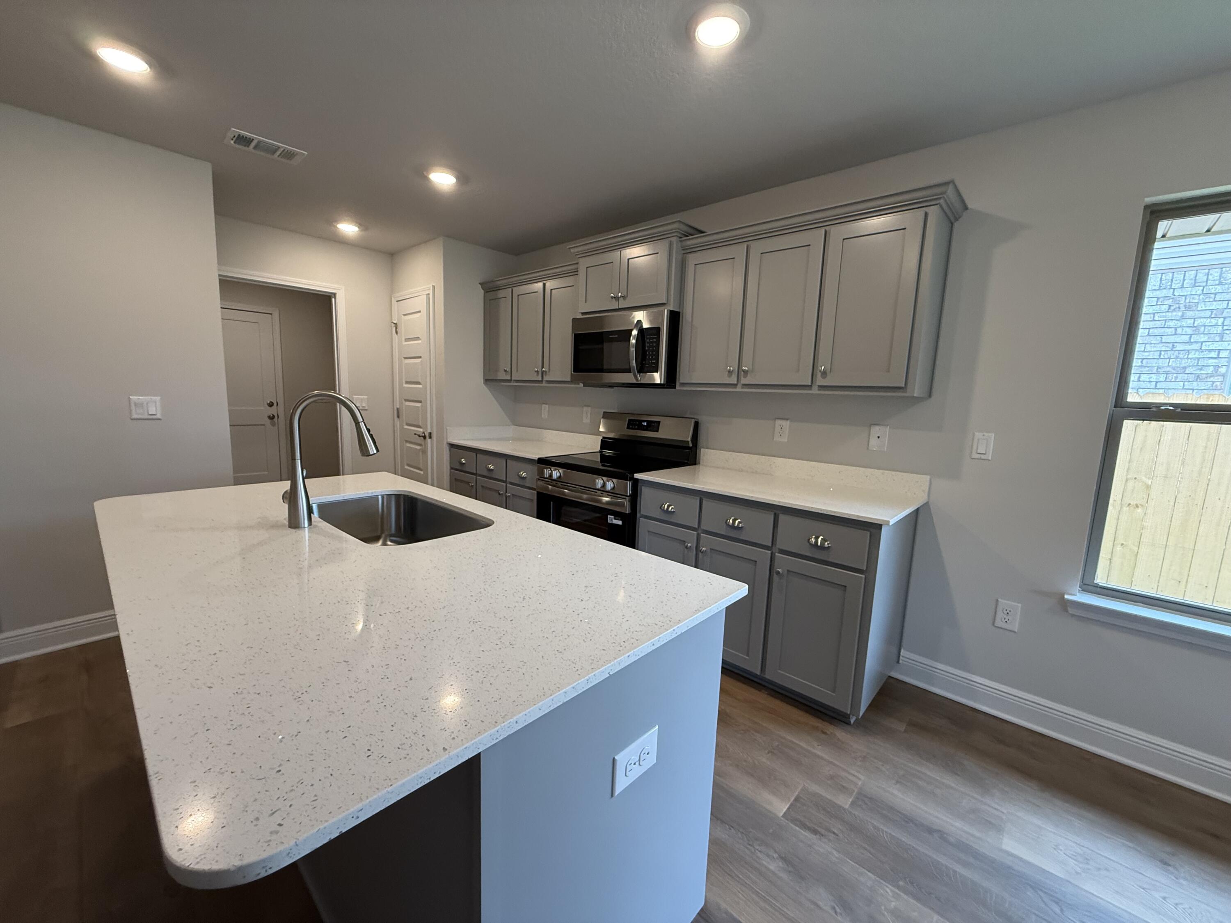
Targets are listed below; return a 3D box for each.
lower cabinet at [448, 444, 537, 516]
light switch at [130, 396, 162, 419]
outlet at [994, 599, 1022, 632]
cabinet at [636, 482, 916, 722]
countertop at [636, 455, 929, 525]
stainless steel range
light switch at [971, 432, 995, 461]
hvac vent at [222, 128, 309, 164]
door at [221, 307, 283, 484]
[{"bbox_3d":[-0.694,0.347,3.861,1.200,0.884,0.629,9,11,42],"label":"lower cabinet"},{"bbox_3d":[-2.407,-0.272,2.553,0.010,0.117,0.118,9,11,42],"label":"light switch"},{"bbox_3d":[1.675,0.658,2.129,0.079,0.124,0.010,9,11,42],"label":"outlet"},{"bbox_3d":[0.746,0.578,2.554,1.203,0.886,0.631,9,11,42],"label":"cabinet"},{"bbox_3d":[0.777,0.081,2.470,1.229,0.126,0.636,9,11,42],"label":"countertop"},{"bbox_3d":[0.001,0.311,3.159,0.756,1.196,0.673,9,11,42],"label":"stainless steel range"},{"bbox_3d":[1.579,-0.065,2.142,0.072,0.112,0.010,9,11,42],"label":"light switch"},{"bbox_3d":[-1.706,-1.520,2.434,0.209,0.018,0.303,9,11,42],"label":"hvac vent"},{"bbox_3d":[-4.094,-0.562,5.273,0.044,2.034,0.861,9,11,42],"label":"door"}]

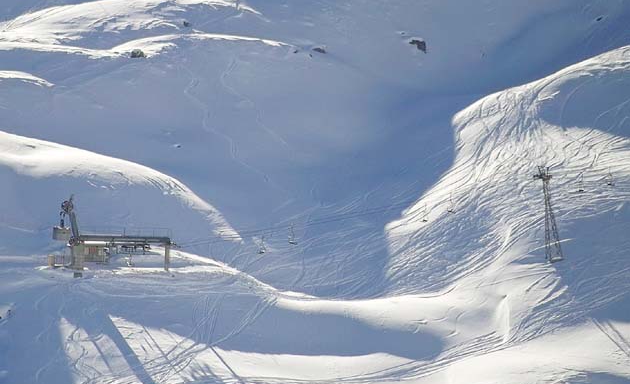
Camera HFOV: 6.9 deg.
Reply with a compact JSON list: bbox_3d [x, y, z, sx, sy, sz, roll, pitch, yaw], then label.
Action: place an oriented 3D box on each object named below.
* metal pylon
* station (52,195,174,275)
[{"bbox_3d":[35.613,3.432,798.000,2.500,14.500,4.300,-9,10,-21],"label":"metal pylon"},{"bbox_3d":[-29.654,6.328,770.000,17.300,11.300,5.200,-3,8,-22],"label":"station"}]

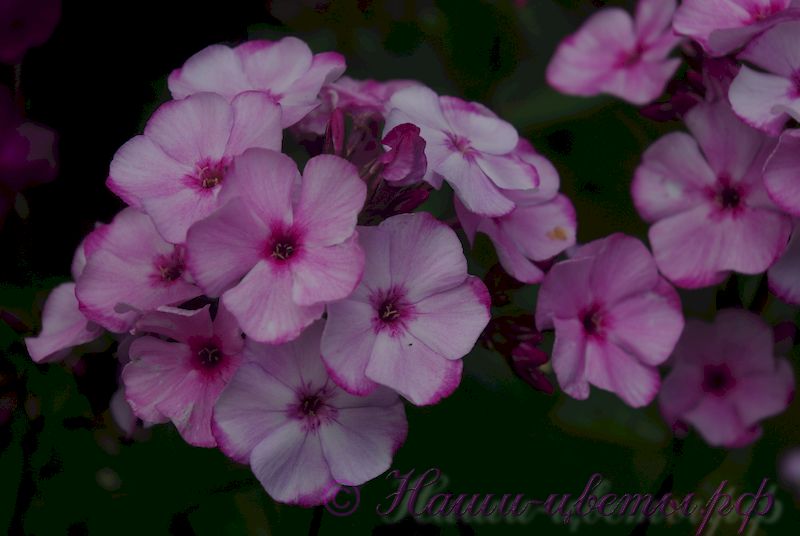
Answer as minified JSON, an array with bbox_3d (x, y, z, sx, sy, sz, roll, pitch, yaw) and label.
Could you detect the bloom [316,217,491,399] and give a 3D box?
[{"bbox_3d":[0.001,0.008,0.343,0.033,0.036,0.012,-3,3,-7],"label":"bloom"}]

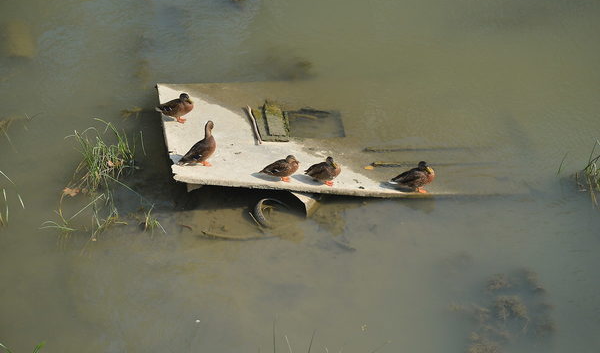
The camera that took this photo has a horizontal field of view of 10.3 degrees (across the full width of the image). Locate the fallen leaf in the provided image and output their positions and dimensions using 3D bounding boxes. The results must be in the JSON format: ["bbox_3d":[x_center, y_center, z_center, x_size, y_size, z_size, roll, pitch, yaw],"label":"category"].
[{"bbox_3d":[-2.226,0.143,32.442,0.160,0.030,0.140,0,30,0],"label":"fallen leaf"}]

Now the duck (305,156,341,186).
[{"bbox_3d":[0.222,-0.077,32.415,0.375,0.315,0.180,10,32,17],"label":"duck"}]

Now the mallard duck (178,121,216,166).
[{"bbox_3d":[-1.005,-0.313,32.547,0.380,0.425,0.170,-3,30,-4],"label":"mallard duck"}]

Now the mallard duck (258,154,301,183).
[{"bbox_3d":[-0.202,-0.095,32.417,0.395,0.275,0.165,0,30,0],"label":"mallard duck"}]

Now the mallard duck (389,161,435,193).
[{"bbox_3d":[1.094,-0.004,32.446,0.435,0.325,0.185,3,30,4],"label":"mallard duck"}]

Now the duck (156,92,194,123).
[{"bbox_3d":[-1.253,-0.706,33.448,0.395,0.320,0.180,9,31,16],"label":"duck"}]

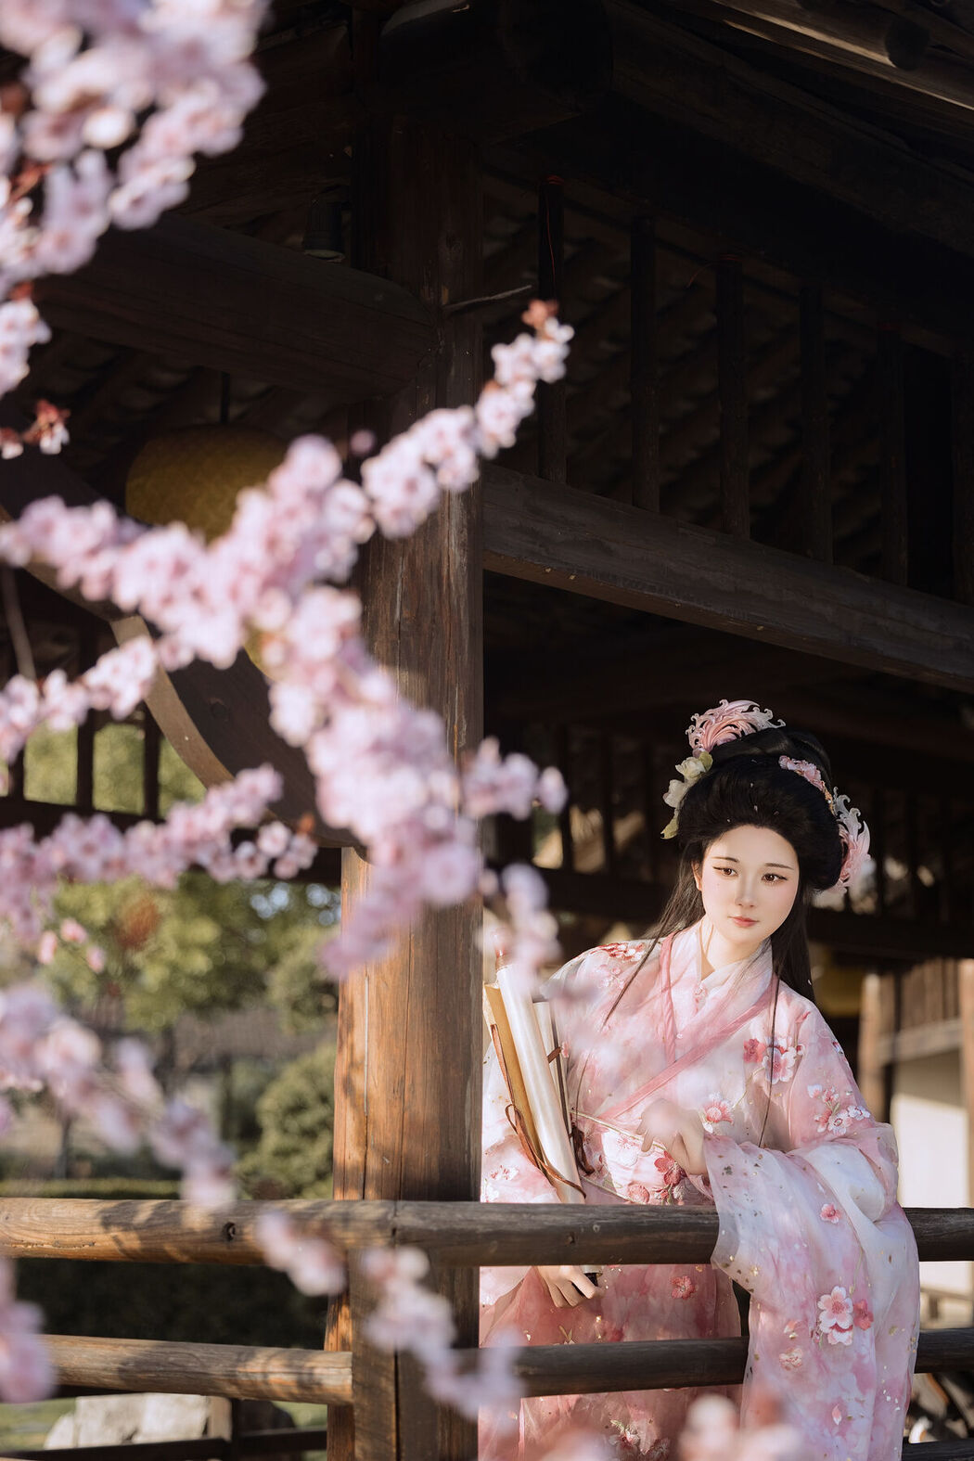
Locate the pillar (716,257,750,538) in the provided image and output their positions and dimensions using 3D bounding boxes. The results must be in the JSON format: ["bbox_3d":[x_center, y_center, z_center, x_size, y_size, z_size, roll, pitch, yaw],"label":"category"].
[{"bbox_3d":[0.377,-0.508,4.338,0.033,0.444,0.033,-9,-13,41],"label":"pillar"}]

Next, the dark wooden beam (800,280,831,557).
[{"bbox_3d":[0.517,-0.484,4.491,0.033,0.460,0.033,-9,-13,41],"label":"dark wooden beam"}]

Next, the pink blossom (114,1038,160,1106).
[{"bbox_3d":[-0.216,0.210,1.750,0.027,0.039,0.026,4,-11,-20],"label":"pink blossom"}]

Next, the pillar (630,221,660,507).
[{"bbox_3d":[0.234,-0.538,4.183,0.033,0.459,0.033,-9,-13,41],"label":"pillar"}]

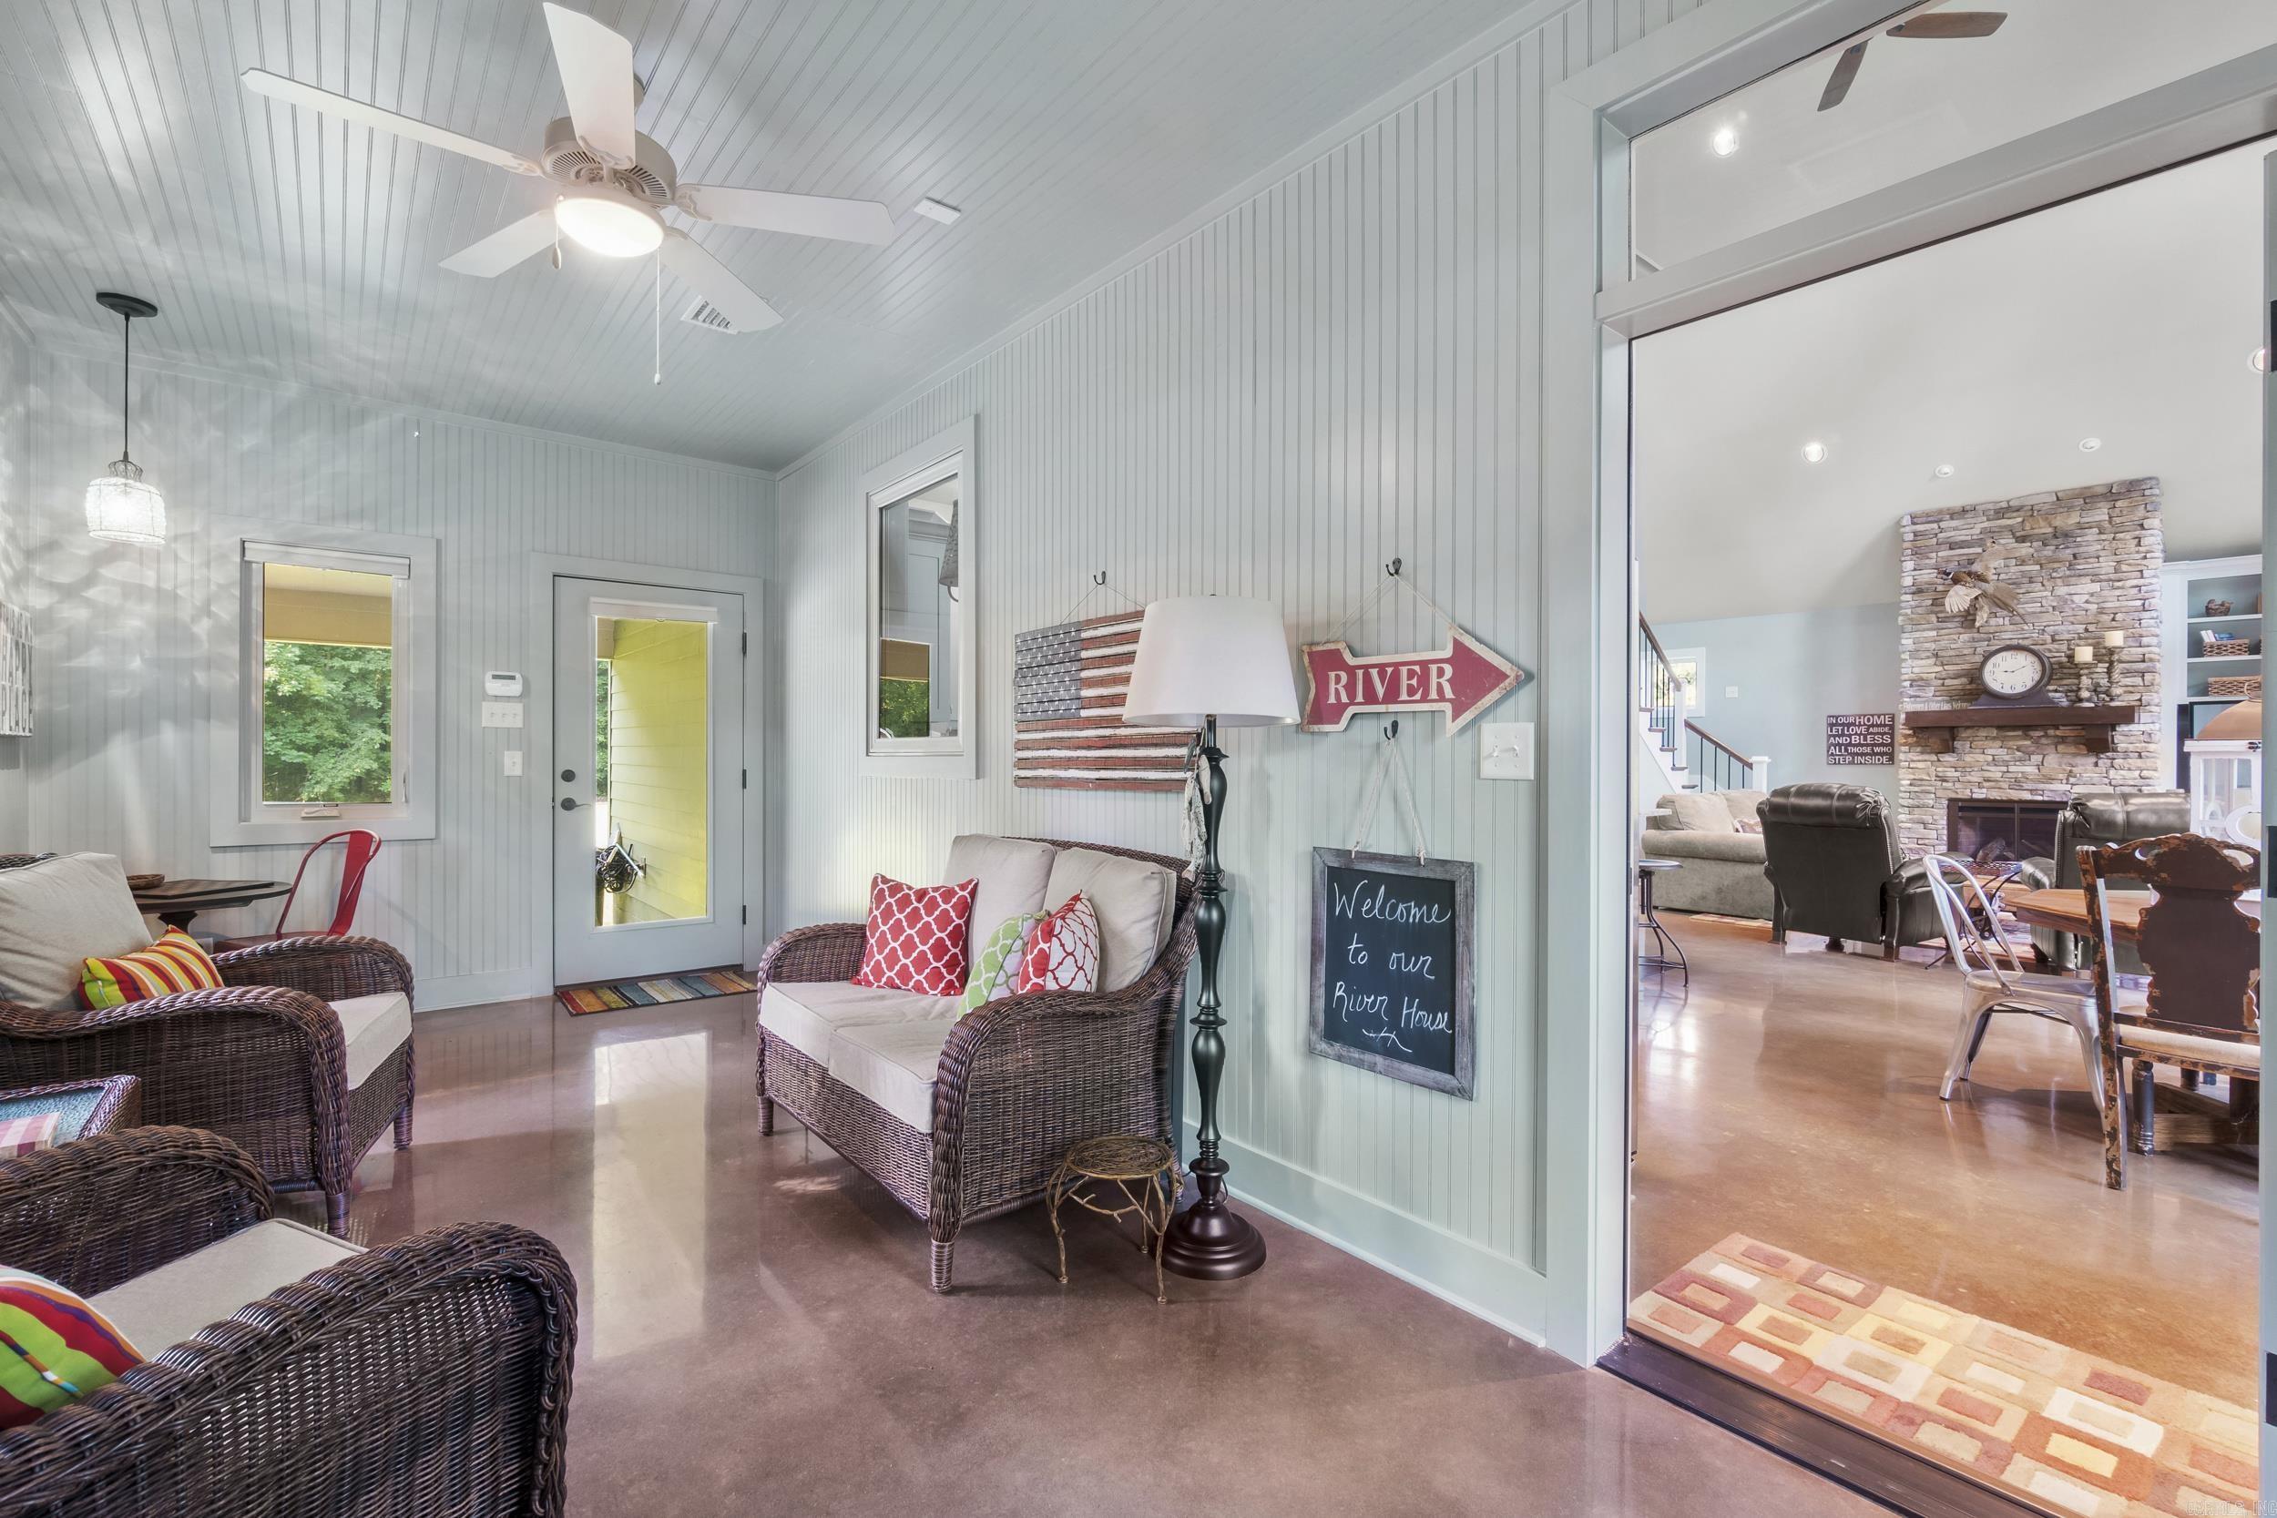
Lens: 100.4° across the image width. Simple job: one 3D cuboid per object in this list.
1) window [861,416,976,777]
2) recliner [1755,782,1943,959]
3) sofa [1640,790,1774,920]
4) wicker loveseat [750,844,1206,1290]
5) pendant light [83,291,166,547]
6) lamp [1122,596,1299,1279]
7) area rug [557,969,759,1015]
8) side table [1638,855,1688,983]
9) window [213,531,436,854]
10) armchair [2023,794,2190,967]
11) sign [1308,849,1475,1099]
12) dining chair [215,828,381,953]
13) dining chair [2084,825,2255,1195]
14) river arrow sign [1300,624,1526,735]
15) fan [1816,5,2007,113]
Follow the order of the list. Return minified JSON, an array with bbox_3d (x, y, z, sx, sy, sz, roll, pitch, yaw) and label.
[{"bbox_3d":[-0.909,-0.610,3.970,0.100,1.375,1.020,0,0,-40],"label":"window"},{"bbox_3d":[4.408,0.646,5.800,0.900,1.000,0.750,0,0,-30],"label":"recliner"},{"bbox_3d":[4.916,0.699,7.461,2.200,0.880,0.970,0,0,-40],"label":"sofa"},{"bbox_3d":[-0.520,0.709,2.707,0.790,0.880,1.210,0,0,-40],"label":"wicker loveseat"},{"bbox_3d":[-3.511,-1.182,3.298,0.190,0.830,0.190,0,0,-40],"label":"pendant light"},{"bbox_3d":[0.173,0.387,2.204,0.415,1.530,0.415,0,0,0],"label":"lamp"},{"bbox_3d":[-2.329,1.134,4.623,0.810,0.012,0.490,0,0,-40],"label":"area rug"},{"bbox_3d":[2.639,0.847,4.953,0.410,0.600,0.410,0,0,-40],"label":"side table"},{"bbox_3d":[-3.455,-0.316,4.057,0.735,1.340,0.100,0,0,-40],"label":"window"},{"bbox_3d":[5.149,0.665,4.883,0.800,0.990,0.920,0,0,35],"label":"armchair"},{"bbox_3d":[0.554,0.461,2.118,0.025,0.495,0.430,0,0,-40],"label":"sign"},{"bbox_3d":[-3.204,0.713,3.554,0.450,0.860,0.500,0,0,19],"label":"dining chair"},{"bbox_3d":[2.848,0.669,2.549,0.520,0.970,0.450,0,0,-40],"label":"dining chair"},{"bbox_3d":[0.581,-0.165,2.078,0.022,0.230,0.568,0,0,-40],"label":"river arrow sign"},{"bbox_3d":[3.877,-4.062,5.053,1.300,0.450,1.340,0,0,-40],"label":"fan"}]

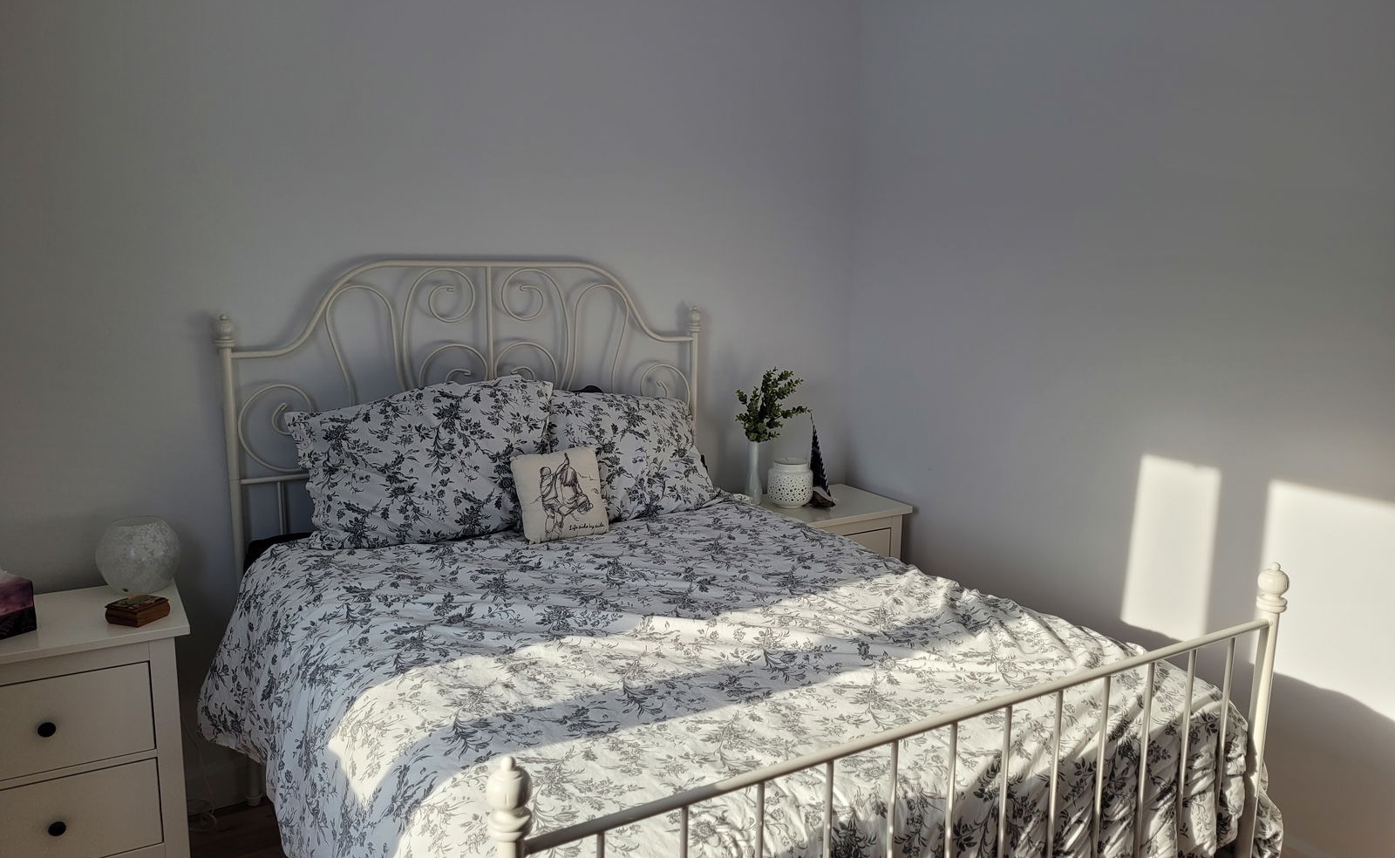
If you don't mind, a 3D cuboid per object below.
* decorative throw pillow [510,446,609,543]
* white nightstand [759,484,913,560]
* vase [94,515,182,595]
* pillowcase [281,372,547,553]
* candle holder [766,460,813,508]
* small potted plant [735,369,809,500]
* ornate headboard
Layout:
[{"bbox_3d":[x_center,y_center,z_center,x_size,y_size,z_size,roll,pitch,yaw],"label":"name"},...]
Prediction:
[{"bbox_3d":[-0.356,0.168,2.766,0.243,0.240,0.085,-7,-12,-30],"label":"decorative throw pillow"},{"bbox_3d":[0.385,0.581,3.558,0.547,0.663,0.376,-5,11,-31],"label":"white nightstand"},{"bbox_3d":[-1.348,0.310,2.528,0.180,0.168,0.180,-5,11,-31],"label":"vase"},{"bbox_3d":[-0.705,0.082,2.786,0.665,0.410,0.180,-8,-8,-26],"label":"pillowcase"},{"bbox_3d":[0.307,0.184,3.487,0.150,0.142,0.150,1,10,0],"label":"candle holder"},{"bbox_3d":[0.244,0.039,3.446,0.215,0.440,0.195,-5,11,-31],"label":"small potted plant"},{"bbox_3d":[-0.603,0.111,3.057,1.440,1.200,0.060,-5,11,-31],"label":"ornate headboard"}]

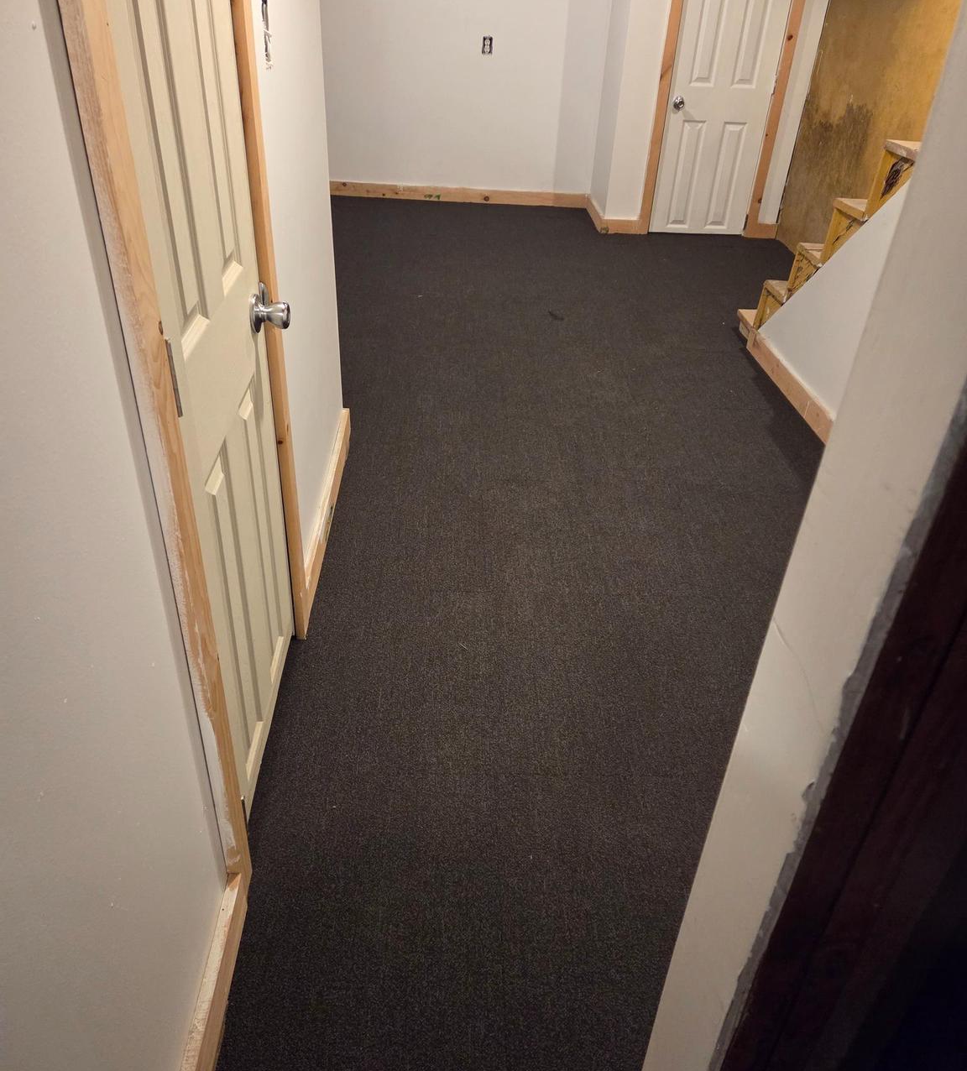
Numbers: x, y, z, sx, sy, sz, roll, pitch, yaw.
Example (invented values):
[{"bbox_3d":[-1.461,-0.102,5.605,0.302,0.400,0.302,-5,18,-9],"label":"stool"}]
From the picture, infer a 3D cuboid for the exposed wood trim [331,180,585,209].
[{"bbox_3d":[-0.195,-2.383,5.993,1.847,0.093,0.020,3,34,0],"label":"exposed wood trim"}]

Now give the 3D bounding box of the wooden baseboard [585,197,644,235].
[{"bbox_3d":[0.870,-2.149,5.731,0.276,0.093,0.652,0,34,-4],"label":"wooden baseboard"}]

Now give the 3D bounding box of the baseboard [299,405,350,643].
[{"bbox_3d":[-0.464,-0.097,2.559,0.020,0.093,1.095,1,34,-3],"label":"baseboard"}]

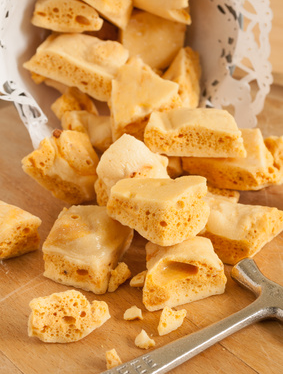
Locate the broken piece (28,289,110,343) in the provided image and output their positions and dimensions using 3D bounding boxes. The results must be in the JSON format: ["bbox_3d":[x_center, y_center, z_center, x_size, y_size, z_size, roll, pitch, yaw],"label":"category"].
[{"bbox_3d":[-0.035,0.064,0.435,0.040,0.013,0.021,-4,38,-5],"label":"broken piece"}]

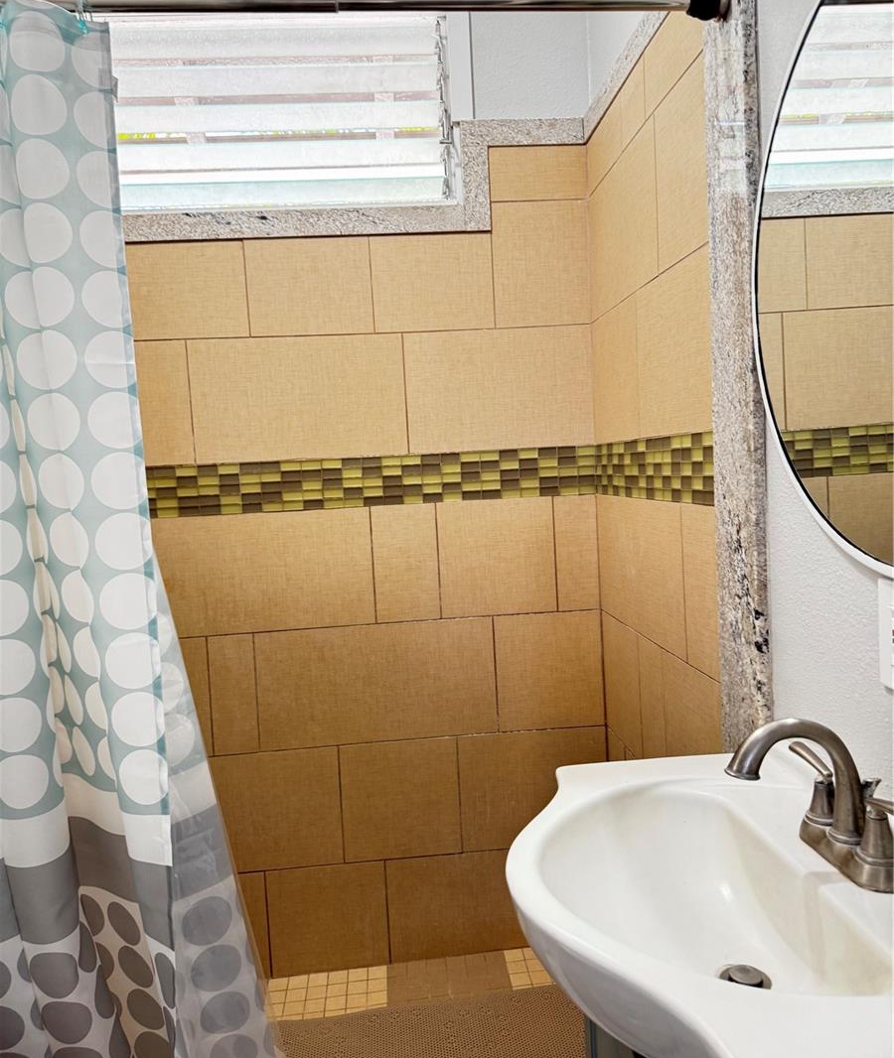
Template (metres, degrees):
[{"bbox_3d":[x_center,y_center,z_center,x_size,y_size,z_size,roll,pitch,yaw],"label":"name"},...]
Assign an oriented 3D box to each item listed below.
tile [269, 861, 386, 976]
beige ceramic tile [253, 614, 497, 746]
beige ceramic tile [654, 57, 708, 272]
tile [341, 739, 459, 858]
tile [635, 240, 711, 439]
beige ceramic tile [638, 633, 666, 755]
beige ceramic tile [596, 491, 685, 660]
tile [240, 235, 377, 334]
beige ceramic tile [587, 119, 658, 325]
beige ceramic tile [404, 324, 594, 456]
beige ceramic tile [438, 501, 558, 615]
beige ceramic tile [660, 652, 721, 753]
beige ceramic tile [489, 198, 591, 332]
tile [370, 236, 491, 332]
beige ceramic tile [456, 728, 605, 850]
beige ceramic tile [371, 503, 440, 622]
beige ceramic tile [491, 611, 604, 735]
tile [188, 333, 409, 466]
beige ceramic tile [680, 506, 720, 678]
[{"bbox_3d":[-0.308,1.013,2.157,0.307,0.280,0.010,-3,4,-5],"label":"tile"},{"bbox_3d":[-0.177,0.400,2.128,0.609,0.304,0.015,-3,4,-5],"label":"beige ceramic tile"},{"bbox_3d":[0.418,-0.632,1.472,0.010,0.305,0.237,-3,4,-5],"label":"beige ceramic tile"},{"bbox_3d":[-0.119,0.705,2.152,0.304,0.309,0.010,-3,4,-5],"label":"tile"},{"bbox_3d":[0.429,-0.332,1.558,0.015,0.304,0.381,-3,4,-5],"label":"tile"},{"bbox_3d":[0.452,0.393,1.785,0.015,0.304,0.152,-3,4,-5],"label":"beige ceramic tile"},{"bbox_3d":[0.425,0.082,1.844,0.010,0.300,0.593,-3,4,-5],"label":"beige ceramic tile"},{"bbox_3d":[-0.338,-0.601,2.046,0.303,0.234,0.015,-3,4,-5],"label":"tile"},{"bbox_3d":[0.385,-0.655,1.833,0.010,0.305,0.508,-3,4,-5],"label":"beige ceramic tile"},{"bbox_3d":[0.136,-0.356,2.102,0.478,0.304,0.015,-3,4,-5],"label":"beige ceramic tile"},{"bbox_3d":[0.130,0.076,2.124,0.301,0.300,0.010,-3,4,-5],"label":"beige ceramic tile"},{"bbox_3d":[0.466,0.407,1.561,0.010,0.306,0.278,-3,4,-5],"label":"beige ceramic tile"},{"bbox_3d":[0.238,-0.669,2.087,0.241,0.305,0.010,-3,4,-5],"label":"beige ceramic tile"},{"bbox_3d":[-0.033,-0.614,2.062,0.302,0.230,0.010,-3,4,-5],"label":"tile"},{"bbox_3d":[0.230,0.684,2.175,0.392,0.310,0.010,-3,4,-5],"label":"beige ceramic tile"},{"bbox_3d":[-0.104,0.089,2.110,0.164,0.300,0.010,-3,4,-5],"label":"beige ceramic tile"},{"bbox_3d":[0.270,0.374,2.164,0.284,0.304,0.015,-3,4,-5],"label":"beige ceramic tile"},{"bbox_3d":[-0.367,-0.328,2.062,0.526,0.304,0.015,-3,4,-5],"label":"tile"},{"bbox_3d":[0.460,0.107,1.484,0.010,0.300,0.149,-3,4,-5],"label":"beige ceramic tile"}]

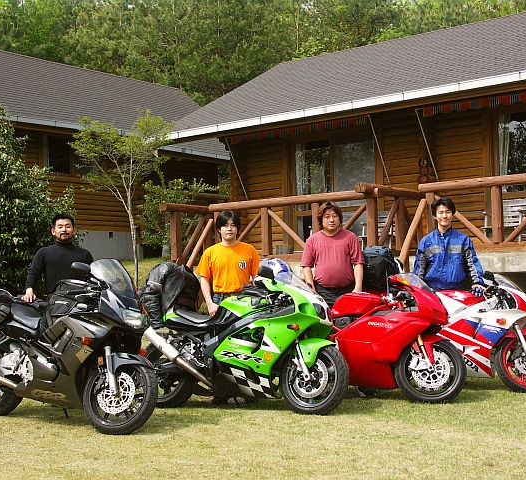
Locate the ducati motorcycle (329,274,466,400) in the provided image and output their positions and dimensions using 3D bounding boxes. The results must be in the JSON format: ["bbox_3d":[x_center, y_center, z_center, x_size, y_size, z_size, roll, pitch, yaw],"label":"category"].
[{"bbox_3d":[0.741,0.829,8.264,2.020,1.110,0.720,-2,-3,26],"label":"ducati motorcycle"}]

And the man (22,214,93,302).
[{"bbox_3d":[-1.707,0.639,8.060,0.560,1.710,0.360,-1,-3,-11],"label":"man"}]

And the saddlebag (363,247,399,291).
[{"bbox_3d":[1.087,0.289,8.970,0.370,0.480,0.380,-2,-3,24],"label":"saddlebag"}]

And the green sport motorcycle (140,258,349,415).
[{"bbox_3d":[-0.211,0.829,8.003,2.050,1.190,0.730,-2,-3,27],"label":"green sport motorcycle"}]

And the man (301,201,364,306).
[{"bbox_3d":[0.638,0.520,8.559,0.560,1.740,0.380,-1,-3,6],"label":"man"}]

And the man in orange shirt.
[{"bbox_3d":[-0.296,0.599,8.410,0.550,1.710,0.340,-1,-3,-2],"label":"man in orange shirt"}]

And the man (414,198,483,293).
[{"bbox_3d":[1.762,0.476,8.958,0.600,1.760,0.360,-2,-3,12],"label":"man"}]

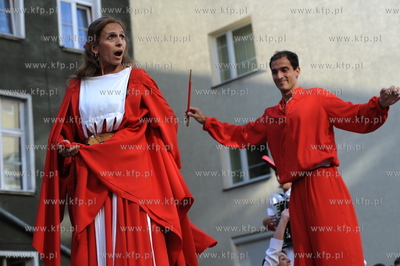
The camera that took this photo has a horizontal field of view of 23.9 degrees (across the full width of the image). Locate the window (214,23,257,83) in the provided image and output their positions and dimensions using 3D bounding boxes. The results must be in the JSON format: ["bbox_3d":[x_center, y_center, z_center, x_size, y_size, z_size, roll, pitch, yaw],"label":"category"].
[{"bbox_3d":[0.950,-2.052,24.284,1.447,1.364,0.150,-19,-20,40],"label":"window"}]

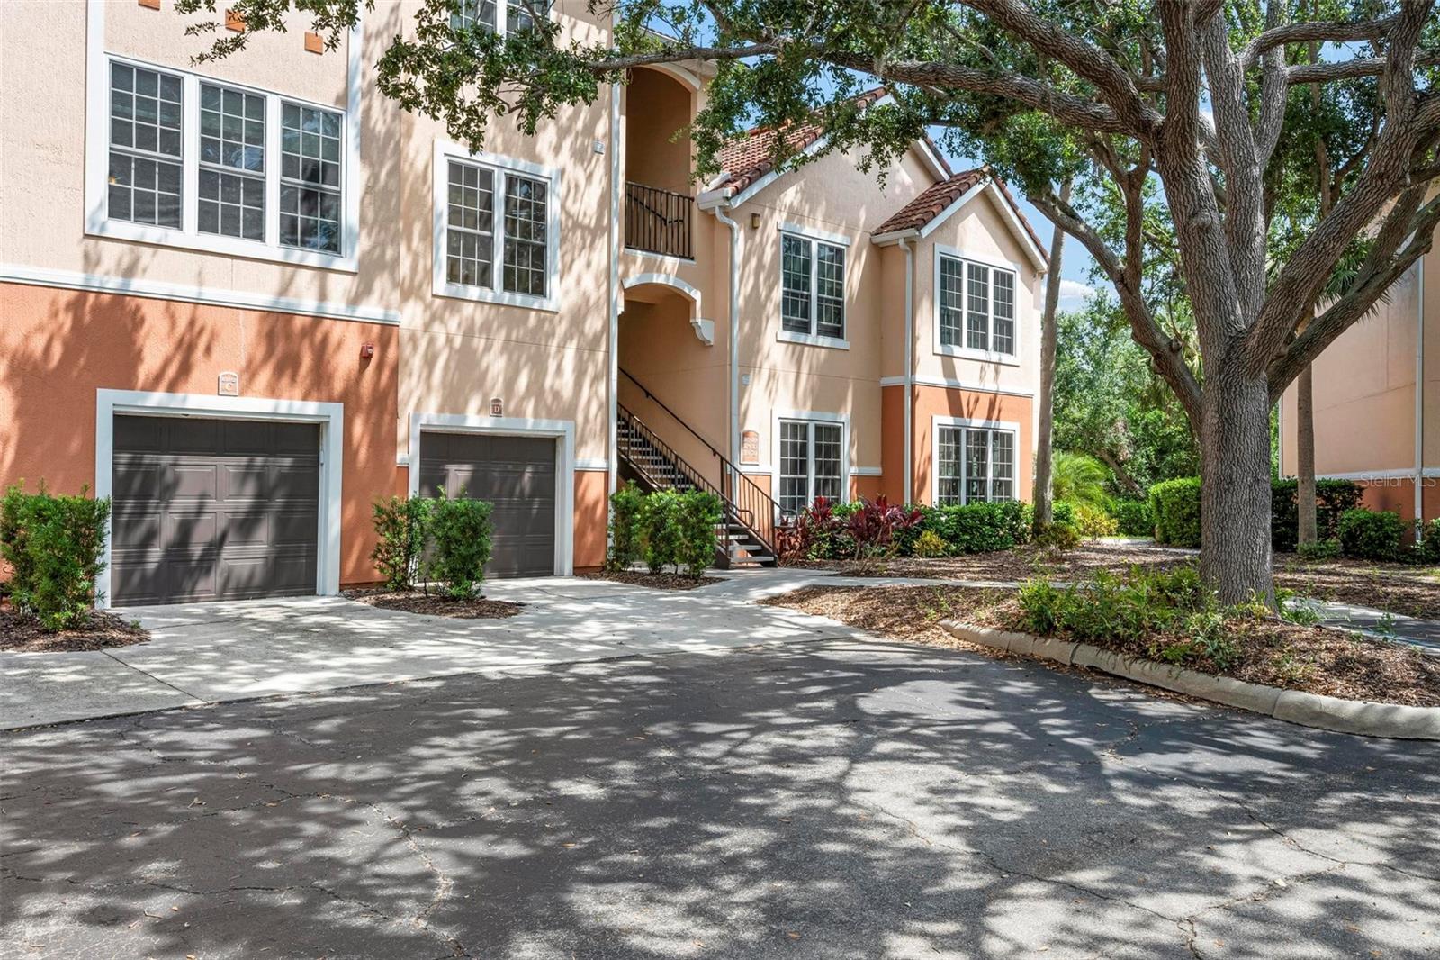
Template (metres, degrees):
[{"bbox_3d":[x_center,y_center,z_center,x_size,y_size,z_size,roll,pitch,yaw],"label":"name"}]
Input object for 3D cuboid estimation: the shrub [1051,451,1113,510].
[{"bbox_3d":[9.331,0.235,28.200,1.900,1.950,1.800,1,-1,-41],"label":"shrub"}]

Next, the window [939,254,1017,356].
[{"bbox_3d":[5.455,-3.636,22.786,2.719,1.877,0.110,1,-1,-41],"label":"window"}]

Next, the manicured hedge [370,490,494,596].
[{"bbox_3d":[-3.639,0.744,13.598,0.787,1.311,1.891,1,-1,-41],"label":"manicured hedge"}]

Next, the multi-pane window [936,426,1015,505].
[{"bbox_3d":[5.418,-0.149,22.750,2.732,1.856,0.110,1,-1,-41],"label":"multi-pane window"}]

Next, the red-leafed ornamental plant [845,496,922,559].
[{"bbox_3d":[2.845,0.818,18.700,1.300,1.080,1.150,1,-1,-40],"label":"red-leafed ornamental plant"}]

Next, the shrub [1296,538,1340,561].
[{"bbox_3d":[11.476,1.326,20.700,0.760,0.440,0.700,1,-1,-40],"label":"shrub"}]

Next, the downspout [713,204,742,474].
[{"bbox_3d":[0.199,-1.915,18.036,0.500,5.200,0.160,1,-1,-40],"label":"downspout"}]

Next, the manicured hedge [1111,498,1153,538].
[{"bbox_3d":[10.618,0.984,27.800,1.100,1.000,1.050,1,-1,-41],"label":"manicured hedge"}]

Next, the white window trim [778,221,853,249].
[{"bbox_3d":[1.866,-4.713,20.698,2.042,0.159,0.080,1,-1,-41],"label":"white window trim"}]

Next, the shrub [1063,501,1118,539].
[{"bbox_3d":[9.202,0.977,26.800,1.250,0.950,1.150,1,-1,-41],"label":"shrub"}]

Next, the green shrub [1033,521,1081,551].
[{"bbox_3d":[7.041,1.160,22.688,0.828,0.593,0.759,1,-1,-41],"label":"green shrub"}]

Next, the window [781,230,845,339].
[{"bbox_3d":[1.794,-3.660,20.595,1.800,1.833,0.100,1,-1,-41],"label":"window"}]

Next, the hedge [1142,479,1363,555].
[{"bbox_3d":[12.100,0.765,24.400,1.050,1.620,4.400,1,-1,-40],"label":"hedge"}]

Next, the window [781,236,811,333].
[{"bbox_3d":[1.344,-3.444,19.161,0.750,1.690,0.100,1,-1,-40],"label":"window"}]

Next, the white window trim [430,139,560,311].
[{"bbox_3d":[-3.283,-3.713,16.081,2.123,2.218,0.100,1,-1,-41],"label":"white window trim"}]

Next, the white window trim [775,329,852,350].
[{"bbox_3d":[1.801,-2.627,20.499,1.992,0.175,0.100,1,-1,-41],"label":"white window trim"}]

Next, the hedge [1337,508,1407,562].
[{"bbox_3d":[12.611,1.056,20.900,1.180,1.010,1.150,1,-1,-40],"label":"hedge"}]

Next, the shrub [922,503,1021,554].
[{"bbox_3d":[5.079,0.909,21.320,2.553,0.952,0.994,1,-1,-41],"label":"shrub"}]

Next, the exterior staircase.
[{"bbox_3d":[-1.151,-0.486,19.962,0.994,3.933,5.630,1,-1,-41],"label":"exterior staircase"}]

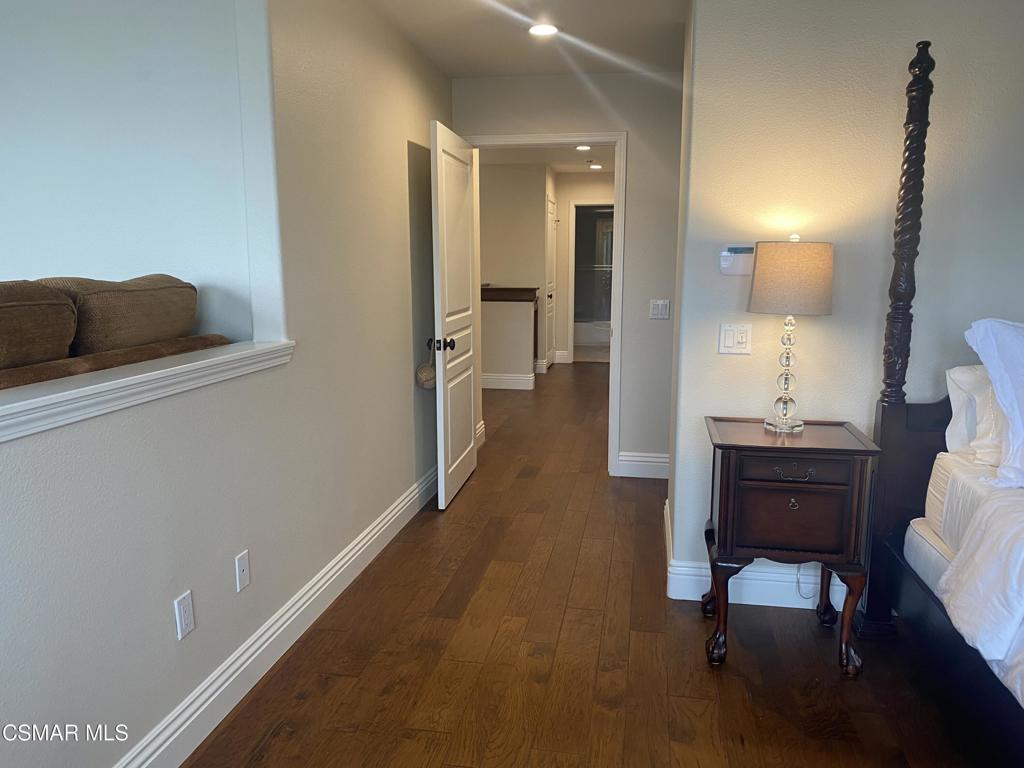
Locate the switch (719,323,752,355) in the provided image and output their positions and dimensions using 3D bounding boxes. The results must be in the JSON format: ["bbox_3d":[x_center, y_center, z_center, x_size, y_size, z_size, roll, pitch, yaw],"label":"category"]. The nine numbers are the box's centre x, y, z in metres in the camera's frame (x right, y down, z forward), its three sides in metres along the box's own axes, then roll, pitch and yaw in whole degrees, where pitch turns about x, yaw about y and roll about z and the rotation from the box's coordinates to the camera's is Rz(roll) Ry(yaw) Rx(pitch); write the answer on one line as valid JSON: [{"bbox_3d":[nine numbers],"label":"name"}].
[{"bbox_3d":[0.851,-0.170,2.925,0.117,0.115,0.012,2,9,10],"label":"switch"}]

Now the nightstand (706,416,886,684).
[{"bbox_3d":[0.940,0.547,2.708,0.510,0.768,0.460,2,9,10],"label":"nightstand"}]

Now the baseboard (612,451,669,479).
[{"bbox_3d":[0.836,0.515,4.853,0.315,0.156,0.020,2,9,10],"label":"baseboard"}]

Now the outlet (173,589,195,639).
[{"bbox_3d":[-0.893,0.636,2.113,0.012,0.115,0.071,2,9,10],"label":"outlet"}]

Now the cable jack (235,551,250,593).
[{"bbox_3d":[-0.838,0.587,2.413,0.012,0.115,0.071,2,9,10],"label":"cable jack"}]

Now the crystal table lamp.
[{"bbox_3d":[0.981,-0.182,2.718,0.288,0.675,0.288,2,9,10],"label":"crystal table lamp"}]

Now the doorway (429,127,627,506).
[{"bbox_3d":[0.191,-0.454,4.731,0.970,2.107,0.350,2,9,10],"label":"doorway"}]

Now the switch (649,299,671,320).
[{"bbox_3d":[0.904,-0.450,4.688,0.116,0.115,0.012,2,9,10],"label":"switch"}]

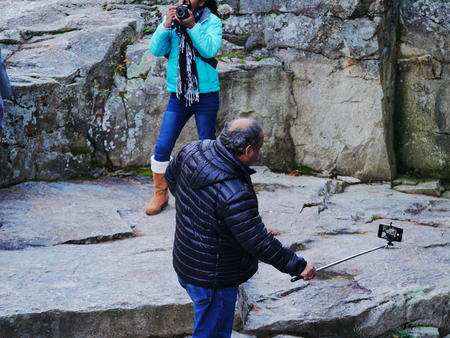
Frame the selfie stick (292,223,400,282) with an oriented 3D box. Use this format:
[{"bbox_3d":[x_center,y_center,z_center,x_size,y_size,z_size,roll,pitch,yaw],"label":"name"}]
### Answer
[{"bbox_3d":[0.588,0.421,16.531,0.135,0.130,0.888,11,17,35],"label":"selfie stick"}]

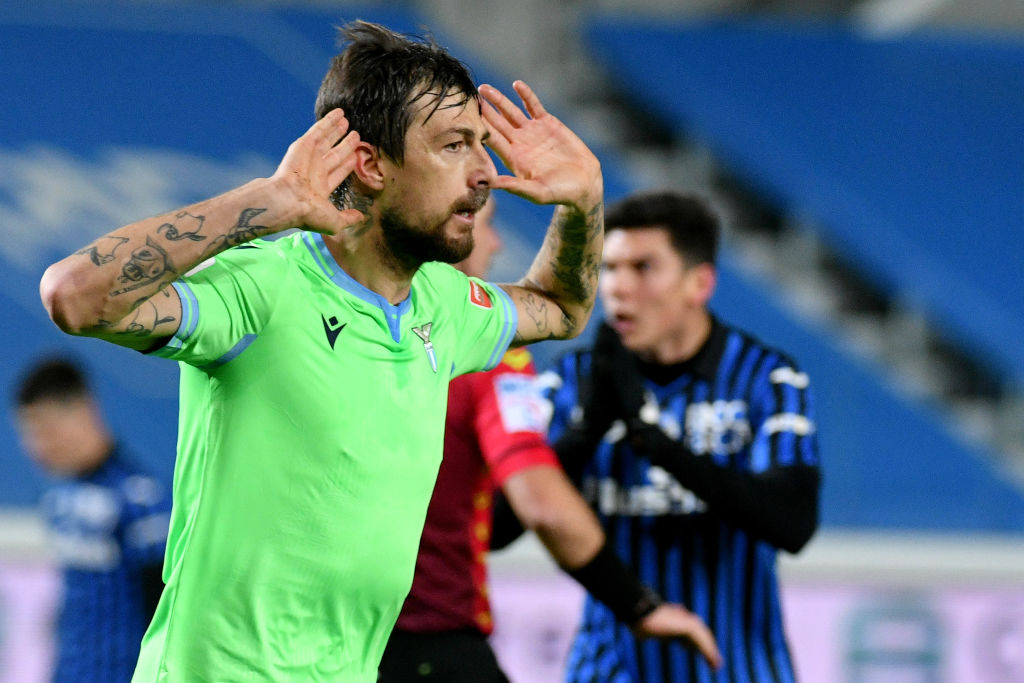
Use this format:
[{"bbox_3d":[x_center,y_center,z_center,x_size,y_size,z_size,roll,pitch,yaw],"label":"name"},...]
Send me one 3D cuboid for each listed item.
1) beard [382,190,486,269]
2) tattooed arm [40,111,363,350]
[{"bbox_3d":[-0.075,-0.122,8.360,0.095,0.092,0.135,-1,-2,30],"label":"beard"},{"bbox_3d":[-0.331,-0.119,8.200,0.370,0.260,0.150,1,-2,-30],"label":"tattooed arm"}]

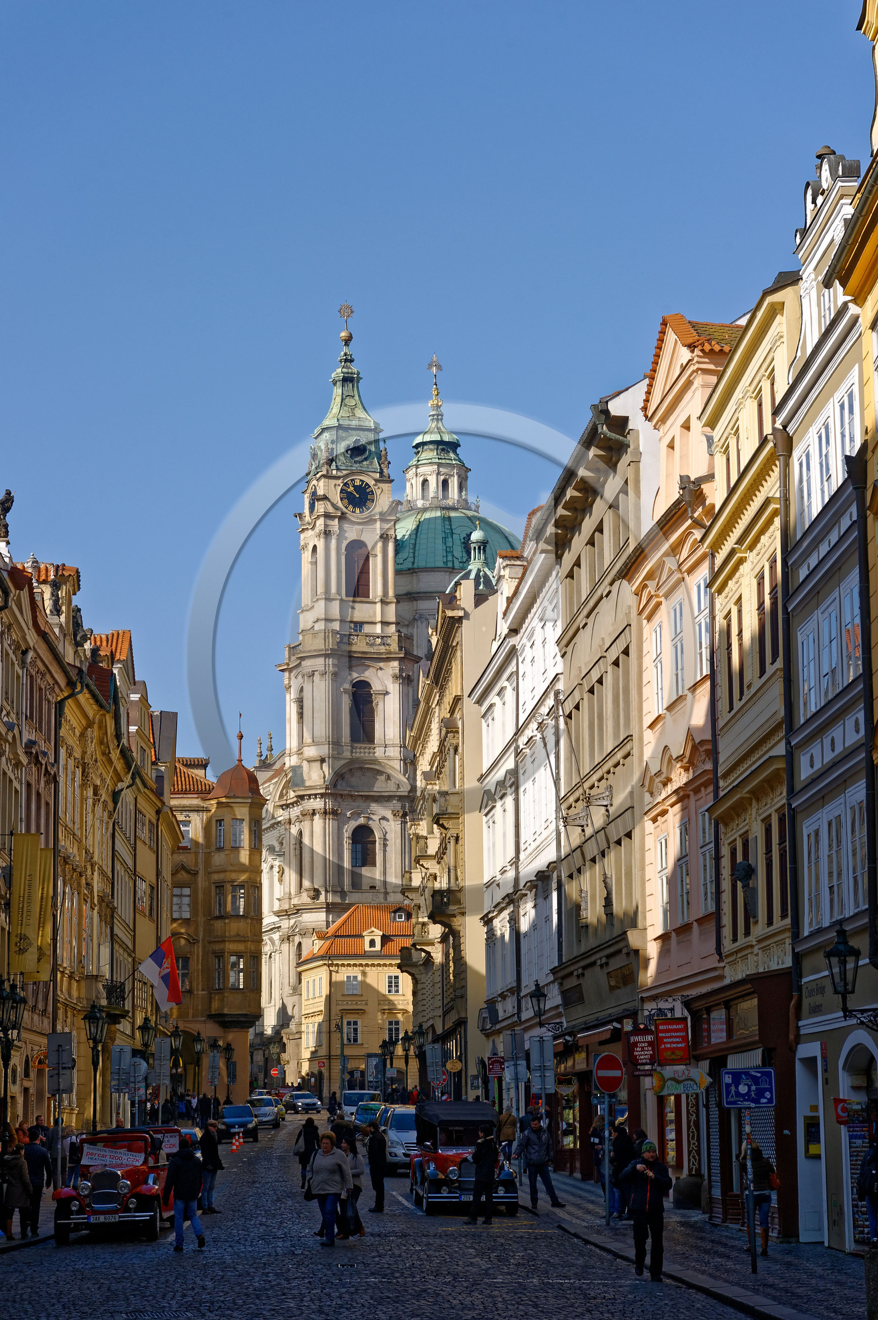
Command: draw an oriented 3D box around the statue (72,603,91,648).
[{"bbox_3d":[-13.555,-1.318,97.149,0.600,1.650,0.700,0,-10,-3],"label":"statue"}]

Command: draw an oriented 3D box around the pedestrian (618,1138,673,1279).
[{"bbox_3d":[2.682,7.114,33.200,0.660,1.783,0.450,0,-10,-2],"label":"pedestrian"}]

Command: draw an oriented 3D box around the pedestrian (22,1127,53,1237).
[{"bbox_3d":[-6.522,8.487,41.753,0.460,1.720,0.340,-3,-10,11],"label":"pedestrian"}]

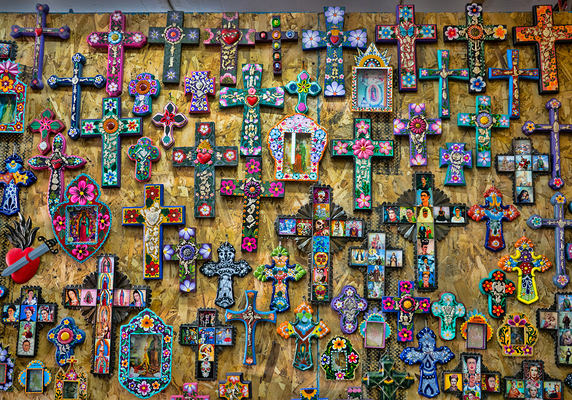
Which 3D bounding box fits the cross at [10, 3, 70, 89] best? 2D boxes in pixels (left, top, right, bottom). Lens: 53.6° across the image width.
[{"bbox_3d":[-0.838,-0.520,1.928,0.202,0.301,0.030,1,-6,4],"label":"cross"}]

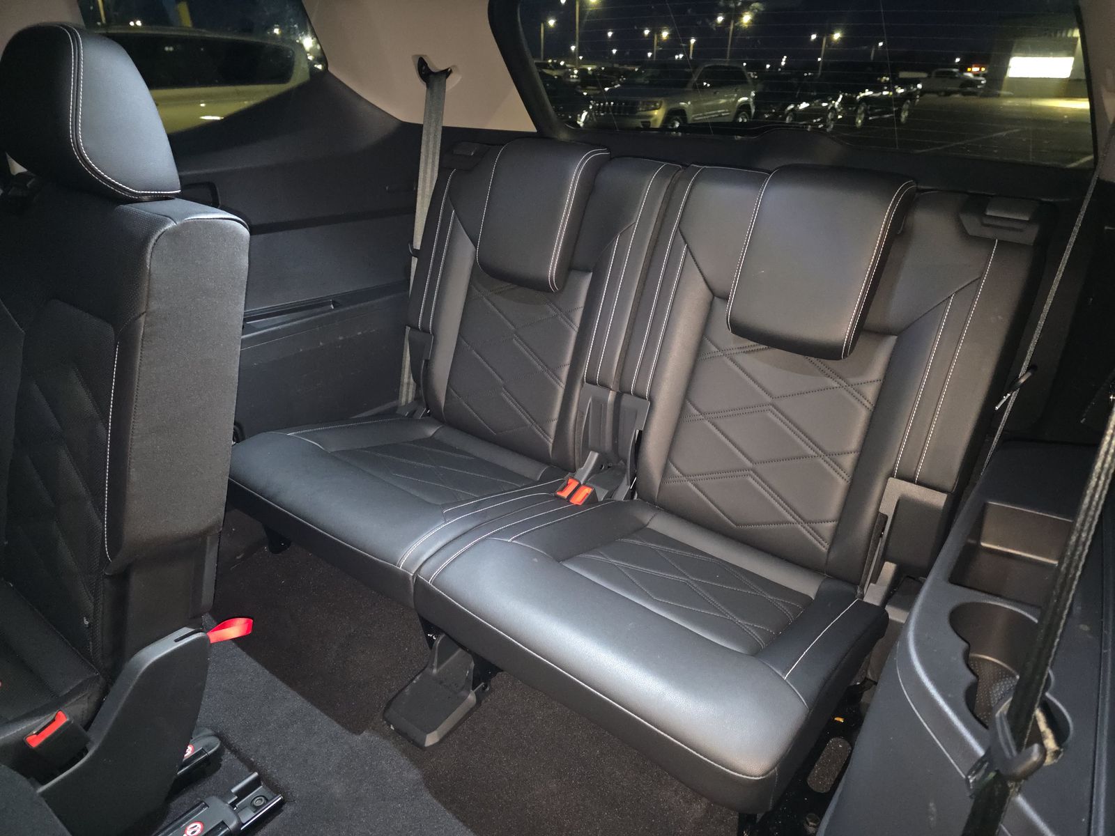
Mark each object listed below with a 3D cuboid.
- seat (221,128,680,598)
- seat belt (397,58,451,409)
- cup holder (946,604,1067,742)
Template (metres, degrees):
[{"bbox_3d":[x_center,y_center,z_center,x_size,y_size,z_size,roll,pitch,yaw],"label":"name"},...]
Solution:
[{"bbox_3d":[-0.199,-0.140,1.386,0.567,0.666,0.738,19,31,33],"label":"seat"},{"bbox_3d":[-0.313,-0.406,1.709,0.065,0.791,0.040,6,16,-10],"label":"seat belt"},{"bbox_3d":[0.453,0.282,0.762,0.105,0.080,0.200,12,27,21],"label":"cup holder"}]

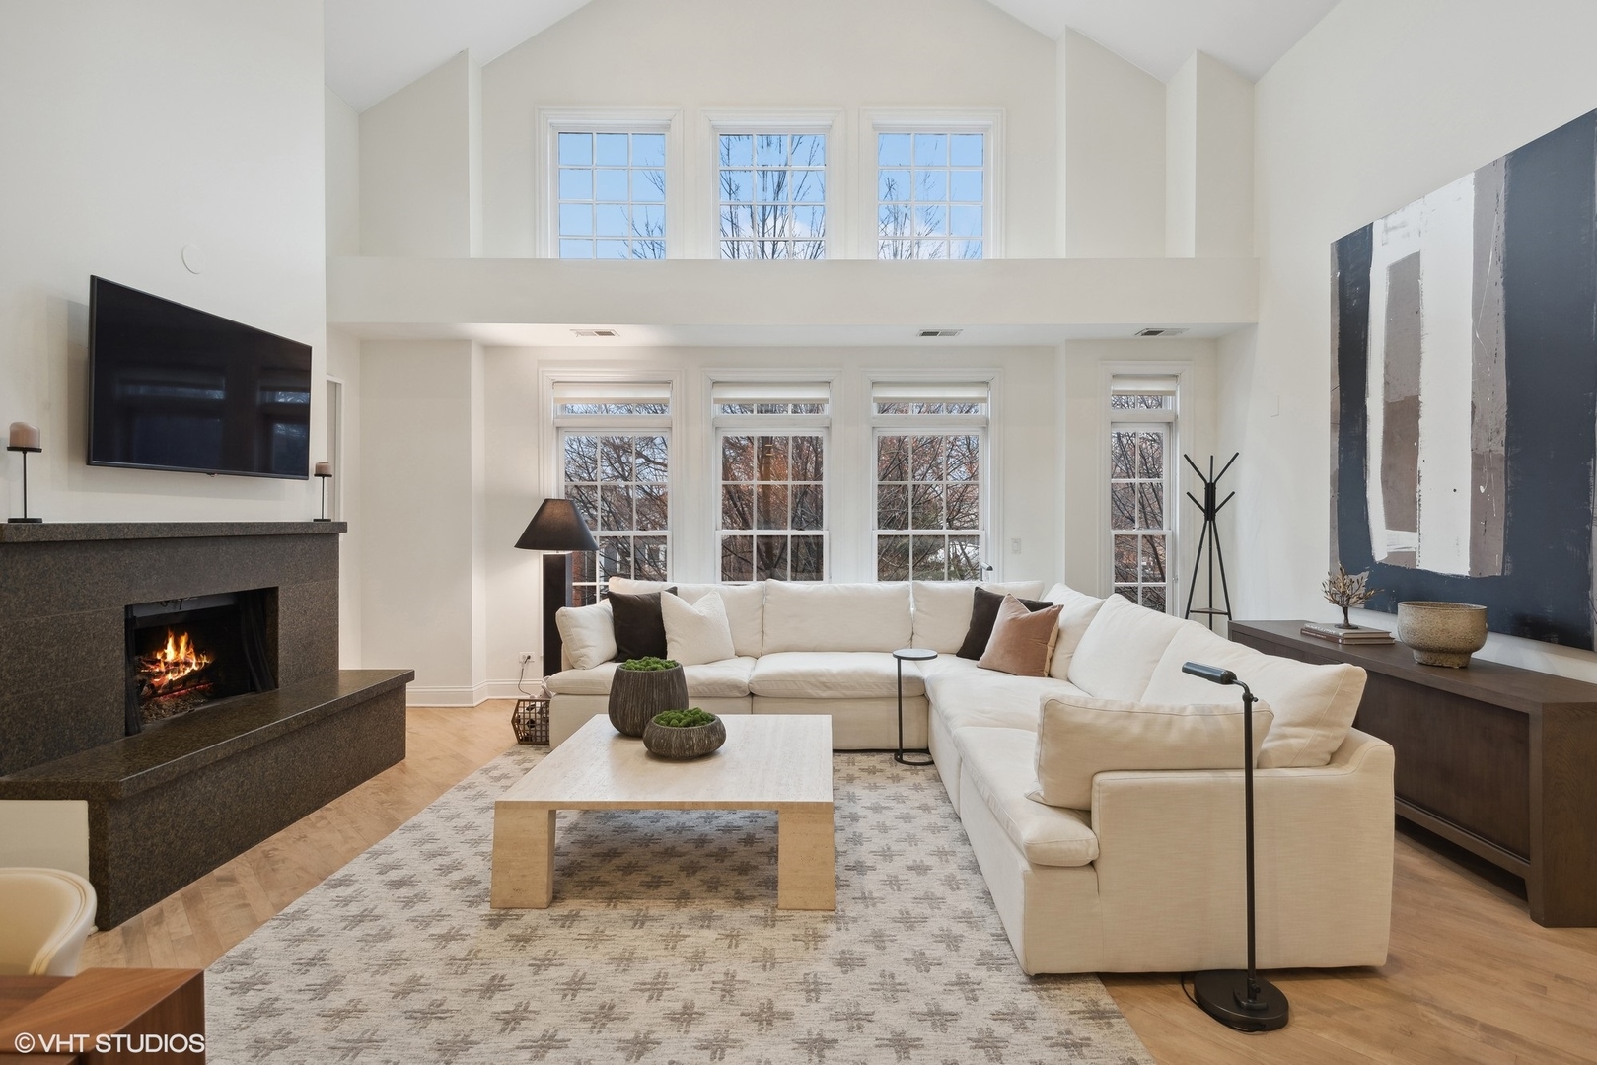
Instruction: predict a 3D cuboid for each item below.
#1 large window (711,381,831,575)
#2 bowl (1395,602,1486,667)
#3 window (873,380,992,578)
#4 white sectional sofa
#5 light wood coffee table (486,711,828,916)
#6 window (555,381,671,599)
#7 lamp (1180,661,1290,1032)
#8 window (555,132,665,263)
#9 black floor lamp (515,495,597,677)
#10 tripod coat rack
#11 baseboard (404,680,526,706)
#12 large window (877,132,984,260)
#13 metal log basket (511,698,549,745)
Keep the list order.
[{"bbox_3d":[-0.206,-0.173,5.798,0.882,1.956,0.139,0,1,1],"label":"large window"},{"bbox_3d":[2.754,0.439,3.236,0.288,0.243,0.288,0,1,1],"label":"bowl"},{"bbox_3d":[1.012,-0.173,5.798,0.901,1.956,0.139,0,1,1],"label":"window"},{"bbox_3d":[0.179,0.841,3.901,3.316,0.923,3.276,0,1,1],"label":"white sectional sofa"},{"bbox_3d":[-0.453,1.125,3.241,1.211,0.377,1.211,0,1,1],"label":"light wood coffee table"},{"bbox_3d":[-1.429,-0.173,5.798,0.911,1.956,0.139,0,1,1],"label":"window"},{"bbox_3d":[1.206,0.838,2.102,0.220,0.904,0.283,0,1,-24],"label":"lamp"},{"bbox_3d":[-1.419,-2.512,5.719,0.851,1.069,0.098,0,1,0],"label":"window"},{"bbox_3d":[-1.656,0.523,5.162,0.571,1.514,0.571,0,1,1],"label":"black floor lamp"},{"bbox_3d":[2.701,0.378,4.964,0.516,1.812,0.476,0,1,1],"label":"tripod coat rack"},{"bbox_3d":[-2.415,1.185,5.524,0.831,0.147,0.274,0,1,0],"label":"baseboard"},{"bbox_3d":[1.003,-2.512,5.719,0.832,1.069,0.098,0,1,0],"label":"large window"},{"bbox_3d":[-1.564,1.134,4.614,0.283,0.271,0.225,0,1,0],"label":"metal log basket"}]

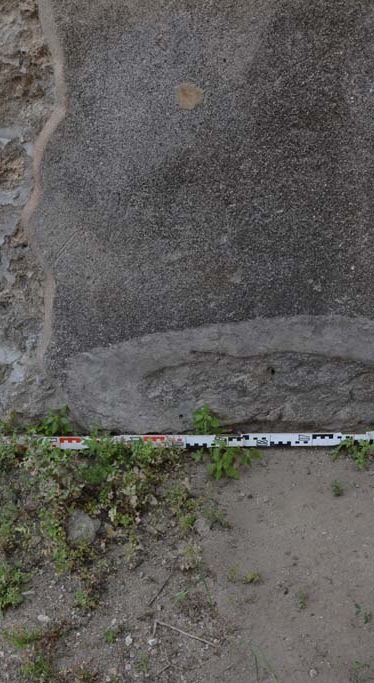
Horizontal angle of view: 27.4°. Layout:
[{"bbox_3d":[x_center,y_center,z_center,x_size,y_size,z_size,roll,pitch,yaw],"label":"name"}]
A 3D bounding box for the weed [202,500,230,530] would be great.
[{"bbox_3d":[0.061,0.366,1.637,0.059,0.037,0.050,-1,38,0],"label":"weed"}]

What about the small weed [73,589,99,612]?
[{"bbox_3d":[-0.191,0.492,1.463,0.049,0.030,0.043,-1,35,0],"label":"small weed"}]

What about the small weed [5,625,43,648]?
[{"bbox_3d":[-0.303,0.546,1.423,0.069,0.032,0.029,-1,38,0],"label":"small weed"}]

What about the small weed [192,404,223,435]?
[{"bbox_3d":[0.047,0.194,1.831,0.071,0.071,0.053,-1,38,0],"label":"small weed"}]

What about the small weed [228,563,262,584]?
[{"bbox_3d":[0.114,0.461,1.525,0.067,0.025,0.033,-1,38,0],"label":"small weed"}]

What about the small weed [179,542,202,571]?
[{"bbox_3d":[0.007,0.435,1.553,0.044,0.035,0.042,-1,38,0],"label":"small weed"}]

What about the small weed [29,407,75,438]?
[{"bbox_3d":[-0.326,0.200,1.838,0.101,0.069,0.056,-1,38,0],"label":"small weed"}]

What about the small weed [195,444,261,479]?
[{"bbox_3d":[0.092,0.270,1.743,0.145,0.065,0.076,-1,35,0],"label":"small weed"}]

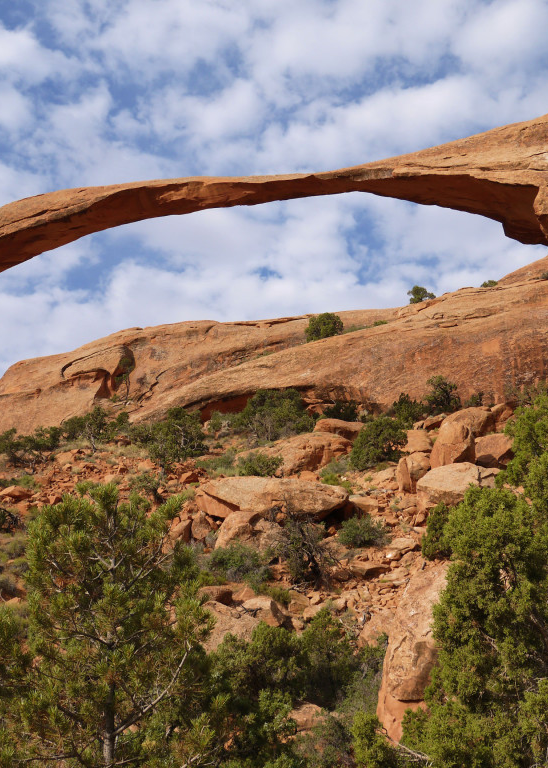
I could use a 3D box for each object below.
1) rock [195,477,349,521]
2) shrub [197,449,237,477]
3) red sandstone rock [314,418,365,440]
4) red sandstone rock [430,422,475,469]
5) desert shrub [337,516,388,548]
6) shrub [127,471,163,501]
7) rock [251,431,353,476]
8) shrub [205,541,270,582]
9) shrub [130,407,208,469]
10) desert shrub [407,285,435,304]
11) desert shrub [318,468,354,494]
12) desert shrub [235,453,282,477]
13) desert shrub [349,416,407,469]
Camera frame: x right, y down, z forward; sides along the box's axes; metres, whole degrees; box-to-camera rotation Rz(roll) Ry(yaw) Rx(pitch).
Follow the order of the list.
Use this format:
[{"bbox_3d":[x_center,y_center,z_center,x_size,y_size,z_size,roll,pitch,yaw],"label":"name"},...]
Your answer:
[{"bbox_3d":[-0.172,7.879,57.000,10.600,2.940,4.770,0,-11,0],"label":"rock"},{"bbox_3d":[-4.269,5.829,61.500,2.881,2.017,2.449,1,-9,-4],"label":"shrub"},{"bbox_3d":[5.615,3.900,71.000,4.157,1.829,3.118,-1,-9,4],"label":"red sandstone rock"},{"bbox_3d":[13.929,4.826,65.000,3.610,3.500,3.070,0,-11,0],"label":"red sandstone rock"},{"bbox_3d":[5.556,9.323,52.000,3.260,1.950,2.770,-1,-11,6],"label":"desert shrub"},{"bbox_3d":[-9.463,7.475,61.000,2.500,2.140,2.250,2,-11,-9],"label":"shrub"},{"bbox_3d":[2.191,5.538,66.000,8.130,3.560,4.880,0,-11,0],"label":"rock"},{"bbox_3d":[-1.833,9.482,44.000,3.401,2.061,2.721,0,-9,-2],"label":"shrub"},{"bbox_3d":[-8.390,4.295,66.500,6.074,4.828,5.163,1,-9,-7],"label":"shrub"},{"bbox_3d":[19.588,-11.886,110.000,3.980,2.580,3.390,-2,-11,10],"label":"desert shrub"},{"bbox_3d":[4.301,6.710,57.000,2.403,1.736,2.163,-1,-9,4],"label":"desert shrub"},{"bbox_3d":[-1.160,6.026,62.000,3.590,1.740,2.870,0,-11,-1],"label":"desert shrub"},{"bbox_3d":[8.372,4.813,67.000,4.690,4.240,4.220,-1,-11,7],"label":"desert shrub"}]

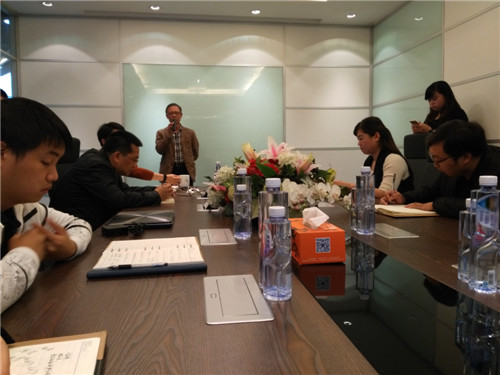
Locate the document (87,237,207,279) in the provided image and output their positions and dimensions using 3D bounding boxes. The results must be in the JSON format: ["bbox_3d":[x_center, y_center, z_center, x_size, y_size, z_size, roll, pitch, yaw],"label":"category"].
[{"bbox_3d":[-0.277,0.190,1.136,0.275,0.020,0.335,-2,5,-13],"label":"document"}]

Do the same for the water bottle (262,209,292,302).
[{"bbox_3d":[0.056,0.130,0.823,0.059,0.183,0.059,-1,5,-8],"label":"water bottle"}]

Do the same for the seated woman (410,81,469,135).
[{"bbox_3d":[1.589,-0.077,3.410,0.420,1.622,0.470,-3,5,-25],"label":"seated woman"}]

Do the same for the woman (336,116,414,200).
[{"bbox_3d":[0.748,0.199,2.470,0.700,1.260,0.480,-1,4,-10],"label":"woman"}]

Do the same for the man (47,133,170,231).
[{"bbox_3d":[-0.786,0.265,2.372,0.740,1.182,0.520,-1,5,-10],"label":"man"}]

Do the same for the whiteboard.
[{"bbox_3d":[-0.561,-0.725,5.131,2.031,1.620,0.030,-1,5,-8],"label":"whiteboard"}]

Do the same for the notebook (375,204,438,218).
[{"bbox_3d":[0.709,0.110,1.960,0.230,0.015,0.330,-1,4,-13],"label":"notebook"}]

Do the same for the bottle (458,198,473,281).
[{"bbox_3d":[0.480,0.113,0.860,0.059,0.176,0.059,-1,4,-8],"label":"bottle"}]

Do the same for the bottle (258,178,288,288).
[{"bbox_3d":[0.051,0.097,0.897,0.063,0.236,0.063,-1,5,-8],"label":"bottle"}]

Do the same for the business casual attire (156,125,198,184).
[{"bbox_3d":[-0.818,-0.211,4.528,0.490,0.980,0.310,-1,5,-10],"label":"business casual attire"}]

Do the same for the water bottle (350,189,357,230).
[{"bbox_3d":[0.401,0.067,1.481,0.057,0.174,0.057,-1,4,-8],"label":"water bottle"}]

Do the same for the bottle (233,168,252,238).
[{"bbox_3d":[-0.029,0.054,1.444,0.062,0.235,0.062,-1,5,-8],"label":"bottle"}]

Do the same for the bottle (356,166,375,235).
[{"bbox_3d":[0.403,0.046,1.398,0.064,0.229,0.064,-1,4,-8],"label":"bottle"}]

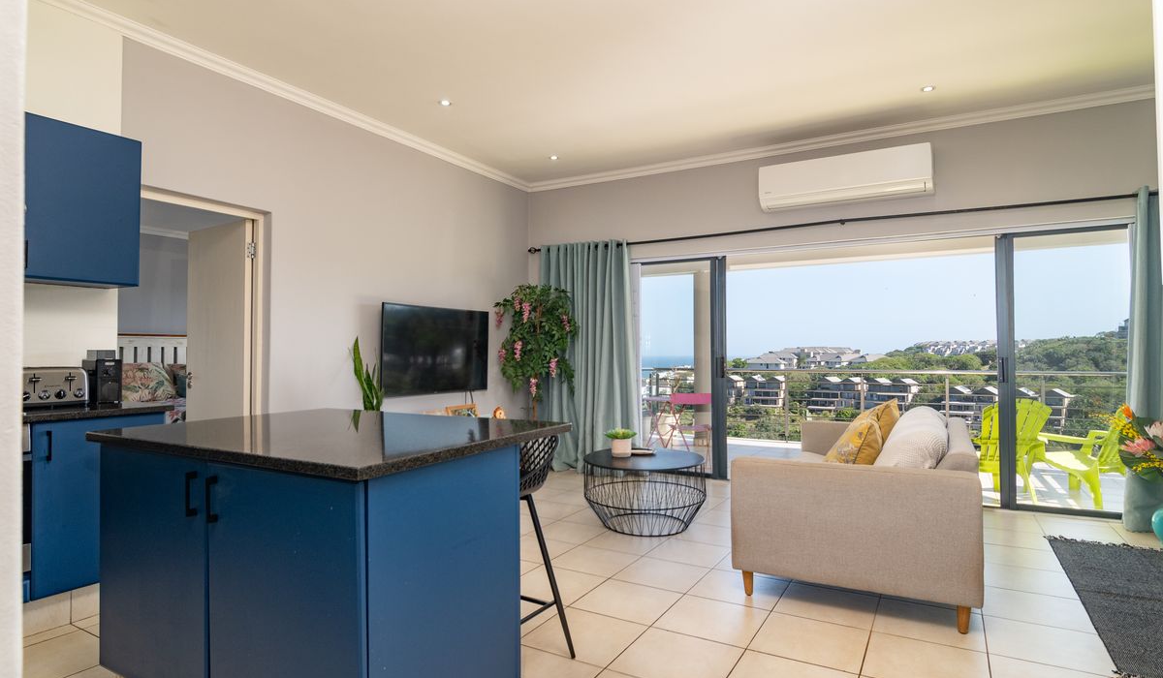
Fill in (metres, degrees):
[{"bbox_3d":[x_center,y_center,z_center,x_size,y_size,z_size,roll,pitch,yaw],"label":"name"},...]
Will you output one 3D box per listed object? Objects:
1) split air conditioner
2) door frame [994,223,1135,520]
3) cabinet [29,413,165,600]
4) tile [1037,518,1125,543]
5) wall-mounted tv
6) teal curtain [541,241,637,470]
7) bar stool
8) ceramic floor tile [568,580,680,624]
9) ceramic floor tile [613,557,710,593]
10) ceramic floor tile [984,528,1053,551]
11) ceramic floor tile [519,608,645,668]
[{"bbox_3d":[2.033,-1.220,4.771,1.220,0.350,0.250,-1,-2,30],"label":"split air conditioner"},{"bbox_3d":[3.373,0.218,4.303,0.760,2.020,0.100,-1,-2,30],"label":"door frame"},{"bbox_3d":[-2.345,0.713,2.850,0.560,0.720,0.500,-1,-2,30],"label":"cabinet"},{"bbox_3d":[3.162,1.223,3.901,0.396,0.010,0.396,-1,-2,30],"label":"tile"},{"bbox_3d":[-1.192,0.099,5.083,0.070,0.710,1.235,-1,-2,30],"label":"wall-mounted tv"},{"bbox_3d":[0.035,0.175,5.929,1.030,2.220,0.180,-1,-2,30],"label":"teal curtain"},{"bbox_3d":[-0.344,0.777,2.259,0.470,0.850,0.500,-1,-2,30],"label":"bar stool"},{"bbox_3d":[0.219,1.216,2.845,0.400,0.010,0.400,-1,-2,30],"label":"ceramic floor tile"},{"bbox_3d":[0.421,1.223,3.190,0.400,0.010,0.400,-1,-2,30],"label":"ceramic floor tile"},{"bbox_3d":[2.614,1.221,3.767,0.395,0.010,0.395,-1,-2,30],"label":"ceramic floor tile"},{"bbox_3d":[0.018,1.210,2.499,0.400,0.010,0.400,-1,-2,30],"label":"ceramic floor tile"}]

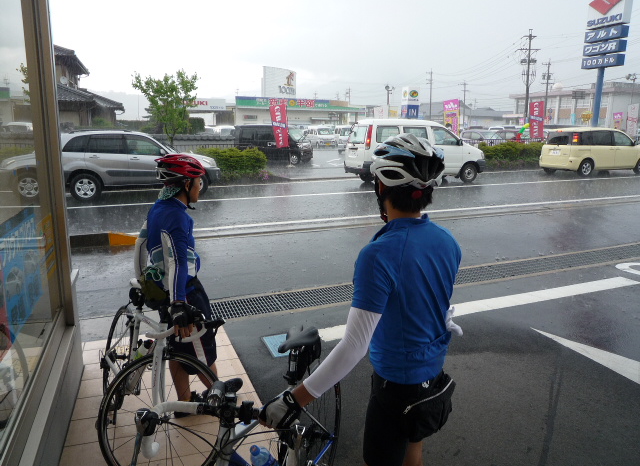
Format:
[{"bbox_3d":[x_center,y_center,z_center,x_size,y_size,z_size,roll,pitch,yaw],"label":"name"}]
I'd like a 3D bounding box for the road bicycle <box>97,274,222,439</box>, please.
[{"bbox_3d":[-1.000,0.715,2.650,0.570,0.910,1.420,2,9,-35],"label":"road bicycle"}]

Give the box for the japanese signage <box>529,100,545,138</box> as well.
[{"bbox_3d":[11.357,-5.890,24.200,0.720,1.880,0.120,4,12,17],"label":"japanese signage"}]

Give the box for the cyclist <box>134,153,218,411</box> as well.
[{"bbox_3d":[-0.907,0.347,2.935,0.450,1.670,0.500,-8,14,-32],"label":"cyclist"}]

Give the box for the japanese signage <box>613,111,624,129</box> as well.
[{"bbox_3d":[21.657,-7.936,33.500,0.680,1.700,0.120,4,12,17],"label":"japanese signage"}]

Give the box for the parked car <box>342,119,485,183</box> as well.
[{"bbox_3d":[2.918,-2.465,14.068,4.200,1.880,1.670,-5,12,-19],"label":"parked car"}]

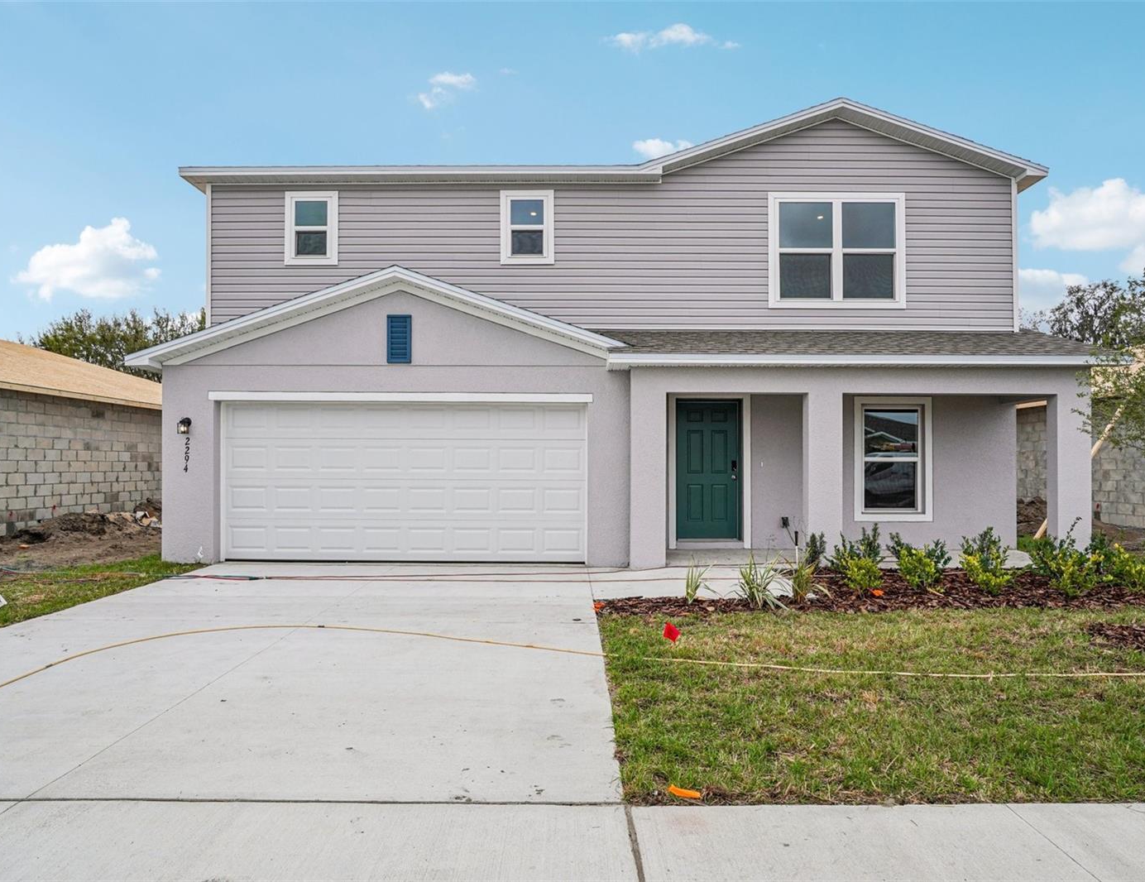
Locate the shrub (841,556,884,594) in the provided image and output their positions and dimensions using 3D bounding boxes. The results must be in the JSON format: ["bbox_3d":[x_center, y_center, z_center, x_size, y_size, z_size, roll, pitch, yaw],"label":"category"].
[{"bbox_3d":[3.024,1.387,6.900,0.423,0.381,0.420,0,-1,0],"label":"shrub"}]

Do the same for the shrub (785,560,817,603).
[{"bbox_3d":[2.244,1.368,6.500,0.308,0.400,0.320,0,-1,0],"label":"shrub"}]

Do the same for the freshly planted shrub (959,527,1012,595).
[{"bbox_3d":[4.395,1.264,7.050,0.551,0.634,0.600,0,-1,0],"label":"freshly planted shrub"}]

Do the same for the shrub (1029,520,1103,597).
[{"bbox_3d":[5.206,1.212,7.000,0.782,0.737,0.700,0,-1,0],"label":"shrub"}]

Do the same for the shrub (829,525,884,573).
[{"bbox_3d":[3.388,1.300,7.900,0.629,0.601,0.550,0,-1,0],"label":"shrub"}]

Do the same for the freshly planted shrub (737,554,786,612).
[{"bbox_3d":[1.811,1.328,6.350,0.486,0.473,0.470,0,-1,0],"label":"freshly planted shrub"}]

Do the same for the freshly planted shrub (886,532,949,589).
[{"bbox_3d":[3.789,1.307,7.250,0.688,0.557,0.620,0,-1,0],"label":"freshly planted shrub"}]

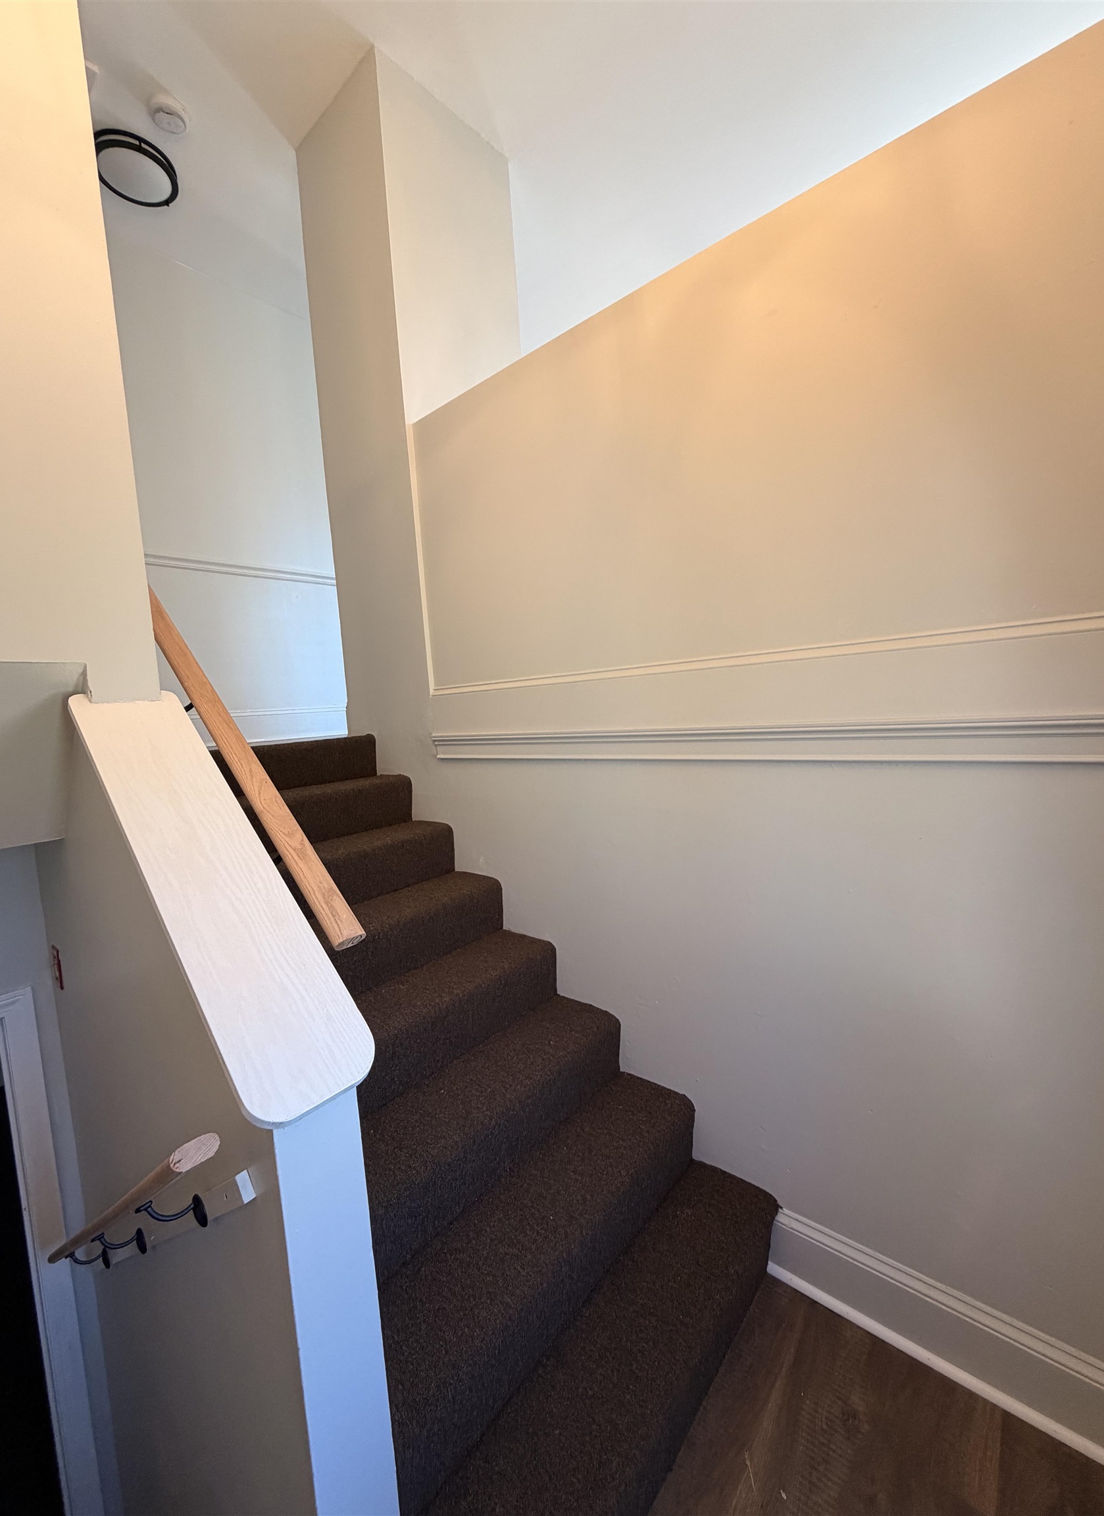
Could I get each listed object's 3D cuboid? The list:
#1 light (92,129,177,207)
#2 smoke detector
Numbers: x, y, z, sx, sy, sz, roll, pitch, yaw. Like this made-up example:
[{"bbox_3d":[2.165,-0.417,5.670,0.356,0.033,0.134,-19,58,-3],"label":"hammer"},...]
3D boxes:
[{"bbox_3d":[-1.744,-2.452,2.558,0.306,0.067,0.306,0,6,41],"label":"light"},{"bbox_3d":[-1.469,-2.466,2.359,0.138,0.042,0.138,0,6,41],"label":"smoke detector"}]

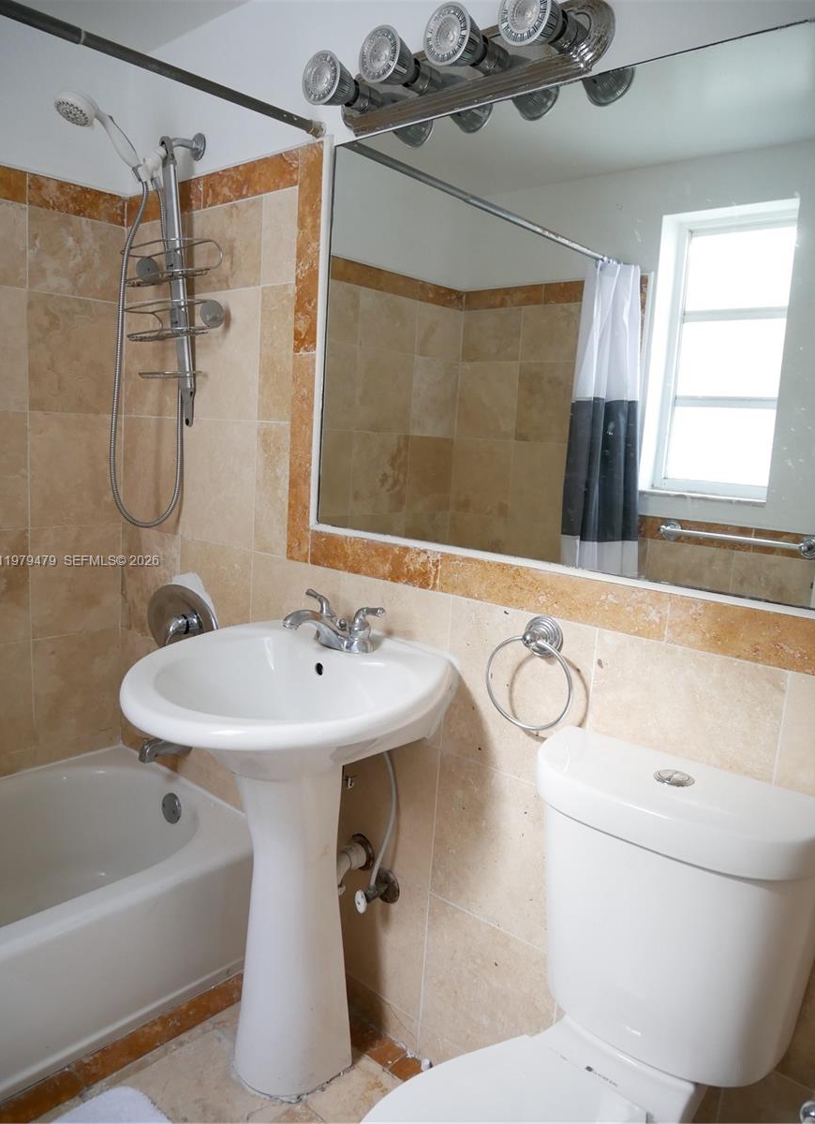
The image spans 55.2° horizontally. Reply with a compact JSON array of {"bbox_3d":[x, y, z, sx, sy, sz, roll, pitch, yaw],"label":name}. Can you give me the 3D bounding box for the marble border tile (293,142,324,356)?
[{"bbox_3d":[-0.209,-0.673,1.688,0.076,0.431,0.010,11,11,40],"label":"marble border tile"}]

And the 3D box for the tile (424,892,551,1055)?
[{"bbox_3d":[0.157,0.851,1.537,0.301,0.306,0.012,11,12,39],"label":"tile"}]

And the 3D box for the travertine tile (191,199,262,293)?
[{"bbox_3d":[-0.445,-0.754,1.884,0.304,0.200,0.010,11,11,40],"label":"travertine tile"}]

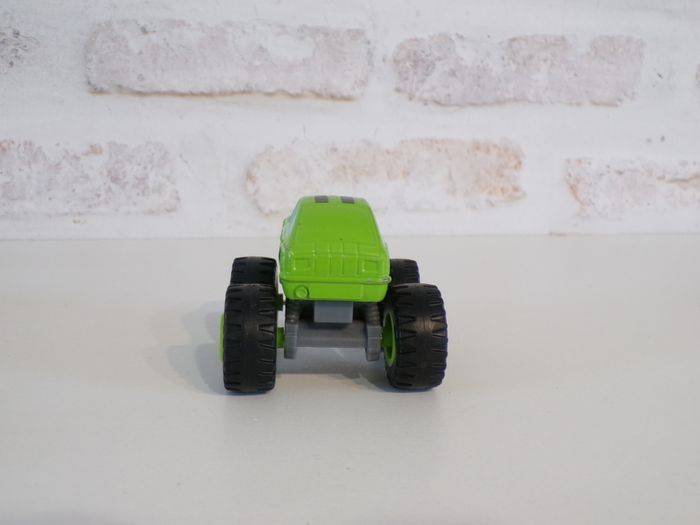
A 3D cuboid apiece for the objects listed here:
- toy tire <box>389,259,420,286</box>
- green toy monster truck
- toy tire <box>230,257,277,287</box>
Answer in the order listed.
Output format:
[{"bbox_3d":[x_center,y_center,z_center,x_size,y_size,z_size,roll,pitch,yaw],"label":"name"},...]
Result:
[{"bbox_3d":[0.016,0.015,0.278,0.015,0.033,0.033,0,11,-6],"label":"toy tire"},{"bbox_3d":[-0.007,0.006,0.251,0.068,0.058,0.077,0,11,-6],"label":"green toy monster truck"},{"bbox_3d":[-0.034,0.015,0.273,0.015,0.033,0.033,0,11,-6],"label":"toy tire"}]

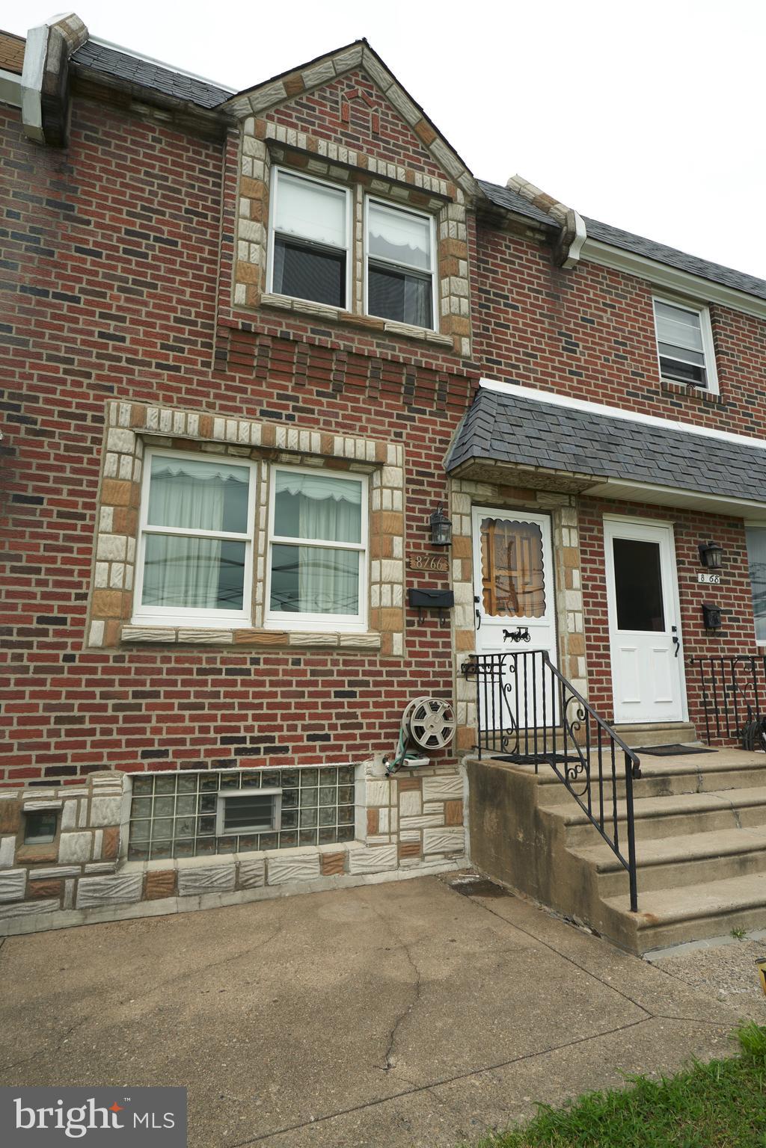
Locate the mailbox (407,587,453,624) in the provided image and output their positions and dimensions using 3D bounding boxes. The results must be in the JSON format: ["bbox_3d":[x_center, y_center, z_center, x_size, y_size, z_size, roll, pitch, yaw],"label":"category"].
[{"bbox_3d":[0.411,0.277,5.204,0.400,0.290,0.110,4,-11,-22],"label":"mailbox"}]

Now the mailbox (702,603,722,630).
[{"bbox_3d":[3.520,0.459,6.465,0.170,0.265,0.090,4,-11,-22],"label":"mailbox"}]

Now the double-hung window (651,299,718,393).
[{"bbox_3d":[3.506,-2.712,7.154,0.992,1.135,0.120,4,-11,-22],"label":"double-hung window"}]

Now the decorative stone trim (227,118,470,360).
[{"bbox_3d":[-0.198,-2.995,5.506,2.234,1.855,0.150,4,-11,-22],"label":"decorative stone trim"}]

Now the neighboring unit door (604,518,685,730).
[{"bbox_3d":[2.661,0.469,6.197,0.900,2.060,0.070,4,-11,-22],"label":"neighboring unit door"}]

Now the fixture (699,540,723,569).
[{"bbox_3d":[3.540,-0.213,6.540,0.150,0.280,0.190,4,-11,-22],"label":"fixture"}]

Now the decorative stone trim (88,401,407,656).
[{"bbox_3d":[-0.945,-0.307,4.804,2.418,1.859,0.150,4,-11,-22],"label":"decorative stone trim"}]

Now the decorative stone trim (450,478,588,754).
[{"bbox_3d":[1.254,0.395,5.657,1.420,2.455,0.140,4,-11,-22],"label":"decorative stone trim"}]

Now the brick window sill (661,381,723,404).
[{"bbox_3d":[3.514,-2.045,6.956,1.002,0.108,0.120,4,-11,-22],"label":"brick window sill"}]

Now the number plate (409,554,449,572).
[{"bbox_3d":[0.400,-0.090,5.292,0.389,0.135,0.025,4,-11,-22],"label":"number plate"}]

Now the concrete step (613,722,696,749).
[{"bbox_3d":[2.644,1.567,5.972,1.000,0.185,0.150,4,-11,-22],"label":"concrete step"}]

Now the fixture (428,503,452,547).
[{"bbox_3d":[0.502,-0.436,5.297,0.155,0.375,0.200,4,-11,-22],"label":"fixture"}]

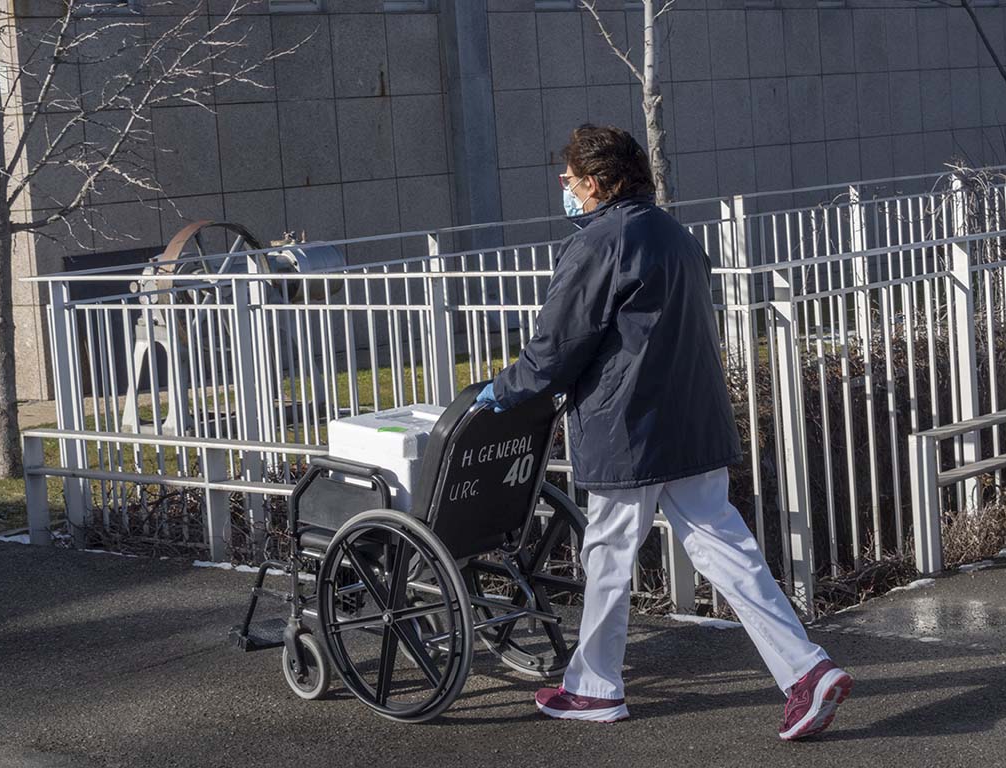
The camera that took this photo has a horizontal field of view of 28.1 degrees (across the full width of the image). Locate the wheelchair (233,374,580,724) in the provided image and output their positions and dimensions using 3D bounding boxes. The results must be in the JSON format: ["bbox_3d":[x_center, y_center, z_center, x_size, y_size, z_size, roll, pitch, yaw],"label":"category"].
[{"bbox_3d":[-0.278,0.446,5.999,1.150,0.950,0.660,2,8,42],"label":"wheelchair"}]

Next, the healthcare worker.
[{"bbox_3d":[0.419,0.123,5.329,0.950,1.650,0.580,-1,4,41],"label":"healthcare worker"}]

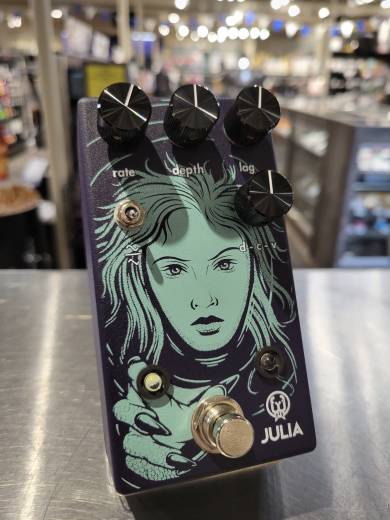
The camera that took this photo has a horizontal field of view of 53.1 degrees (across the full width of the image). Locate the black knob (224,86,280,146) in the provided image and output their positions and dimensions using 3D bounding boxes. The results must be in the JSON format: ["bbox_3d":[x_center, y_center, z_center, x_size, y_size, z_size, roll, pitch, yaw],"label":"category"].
[{"bbox_3d":[0.019,-0.047,0.127,0.015,0.015,0.011,5,-10,-13],"label":"black knob"}]

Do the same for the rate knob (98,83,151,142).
[{"bbox_3d":[-0.021,-0.043,0.117,0.015,0.015,0.011,17,-12,-11],"label":"rate knob"}]

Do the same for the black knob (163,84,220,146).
[{"bbox_3d":[-0.001,-0.045,0.122,0.015,0.015,0.011,0,-9,-14],"label":"black knob"}]

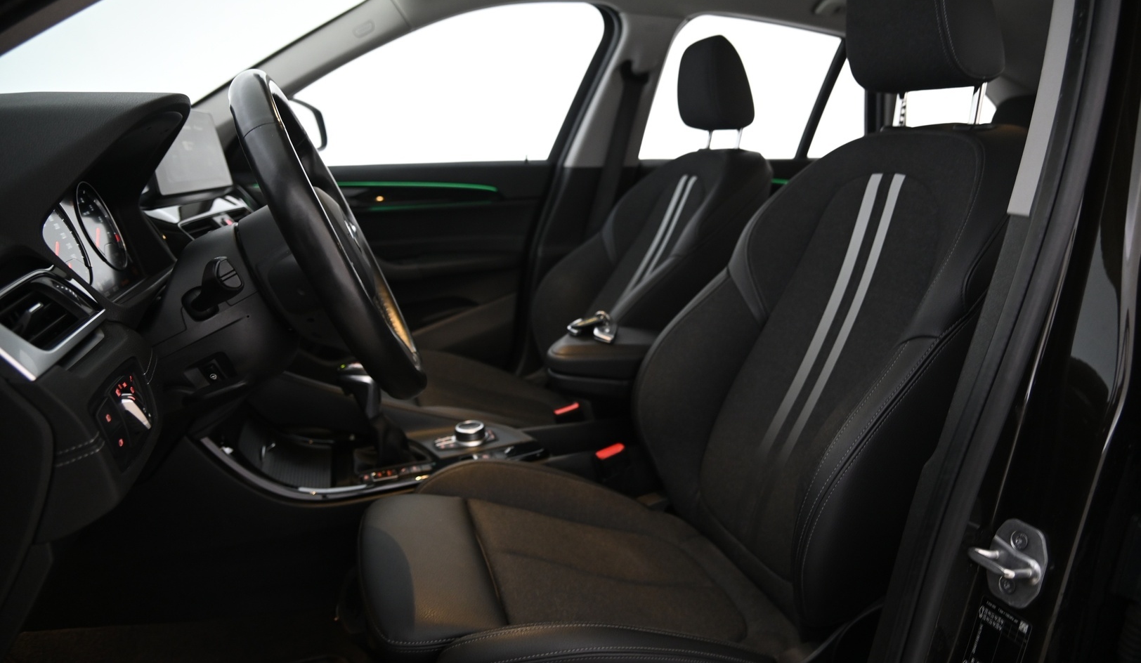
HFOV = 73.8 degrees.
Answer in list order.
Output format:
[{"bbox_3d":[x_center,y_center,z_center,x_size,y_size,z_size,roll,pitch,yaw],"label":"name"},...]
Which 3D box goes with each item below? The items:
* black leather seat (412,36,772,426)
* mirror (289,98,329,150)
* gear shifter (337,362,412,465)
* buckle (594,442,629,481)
[{"bbox_3d":[-0.010,-0.155,1.659,0.830,0.950,0.530,-3,14,-13],"label":"black leather seat"},{"bbox_3d":[-0.718,-0.536,1.974,0.130,0.155,0.230,0,13,-3],"label":"mirror"},{"bbox_3d":[-0.320,0.130,1.245,0.110,0.168,0.065,-3,14,-13],"label":"gear shifter"},{"bbox_3d":[0.076,0.228,1.258,0.052,0.068,0.028,-19,17,-9],"label":"buckle"}]

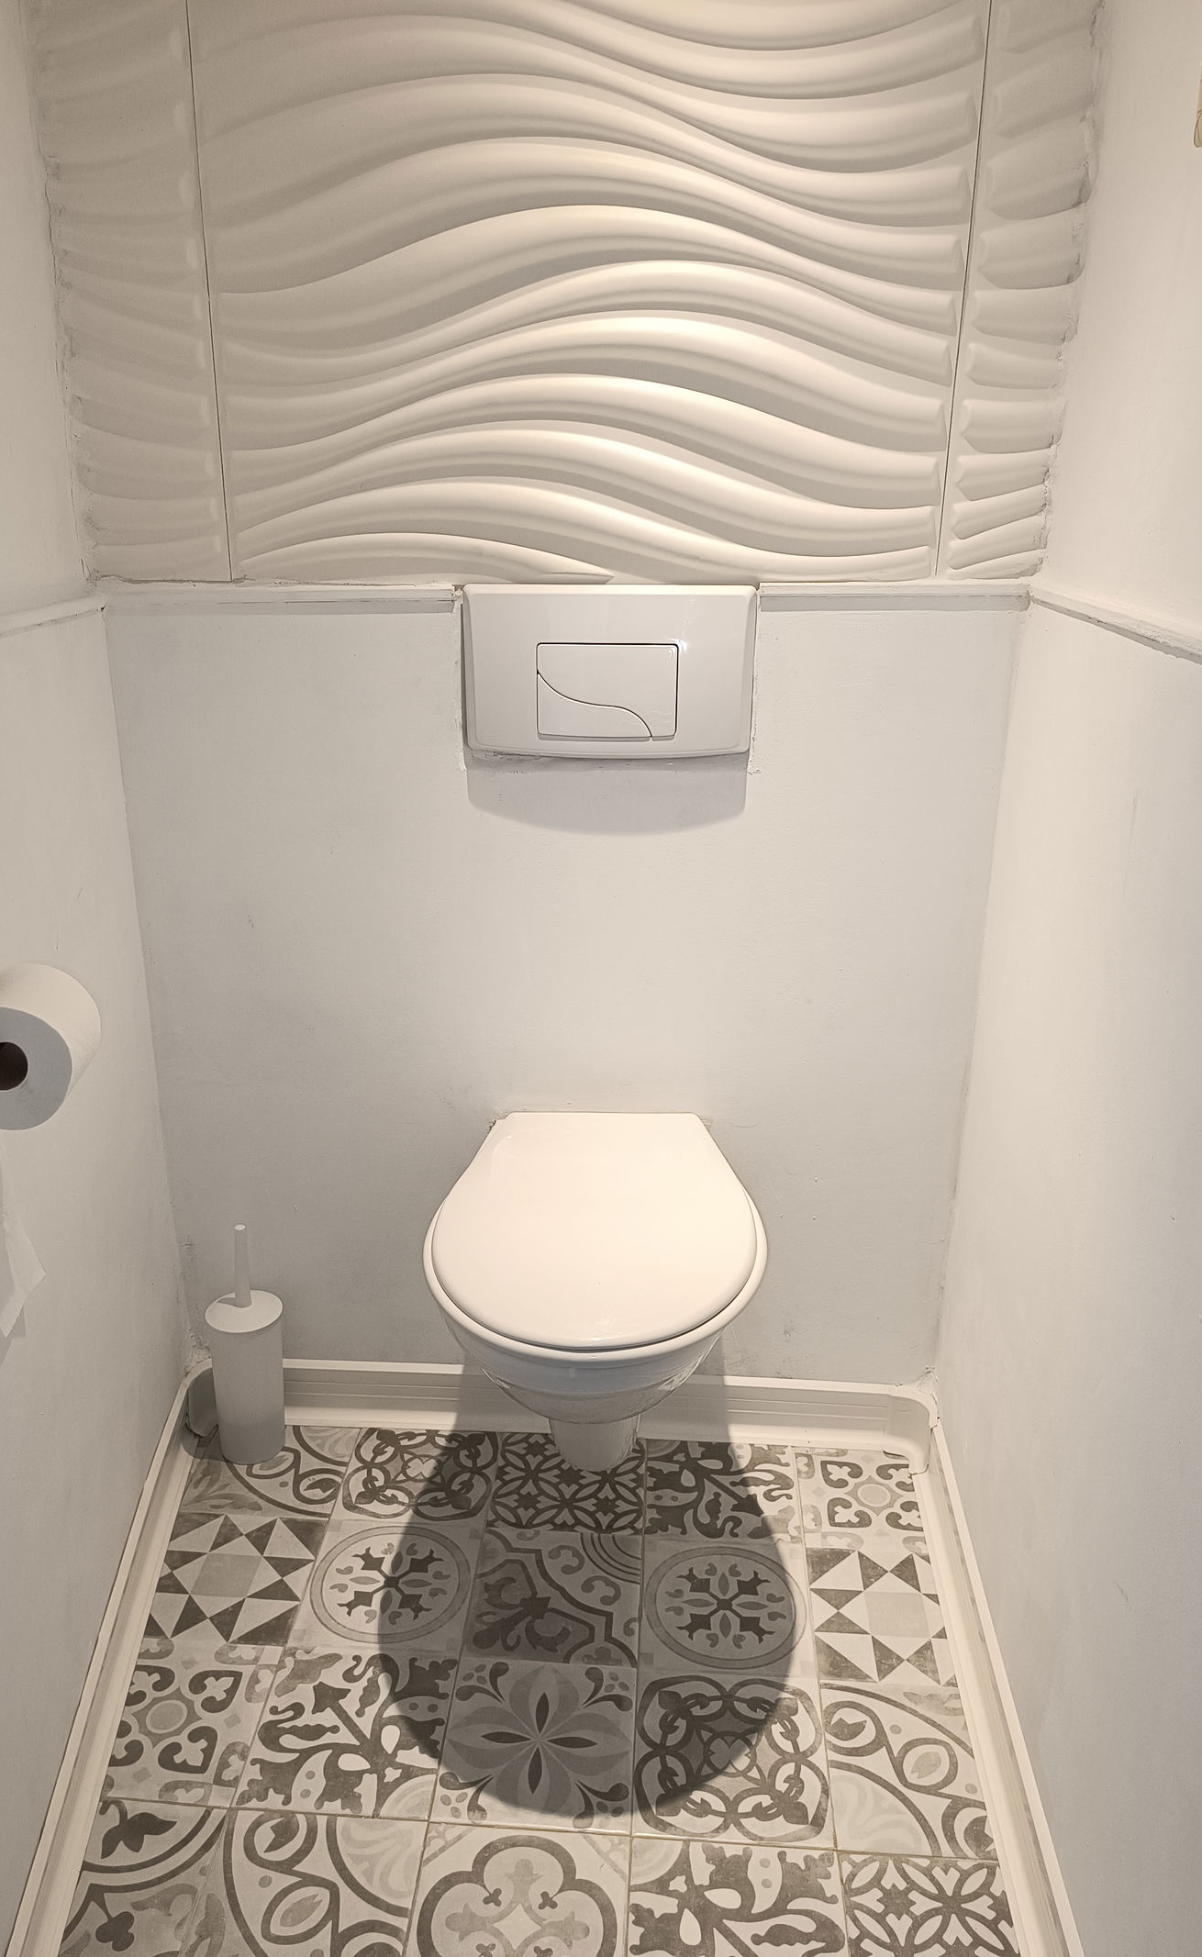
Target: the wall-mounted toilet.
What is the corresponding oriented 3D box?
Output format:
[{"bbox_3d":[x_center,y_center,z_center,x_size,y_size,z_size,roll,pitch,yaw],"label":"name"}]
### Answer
[{"bbox_3d":[-0.004,0.452,1.598,0.370,0.424,0.502,2,20,3],"label":"wall-mounted toilet"}]

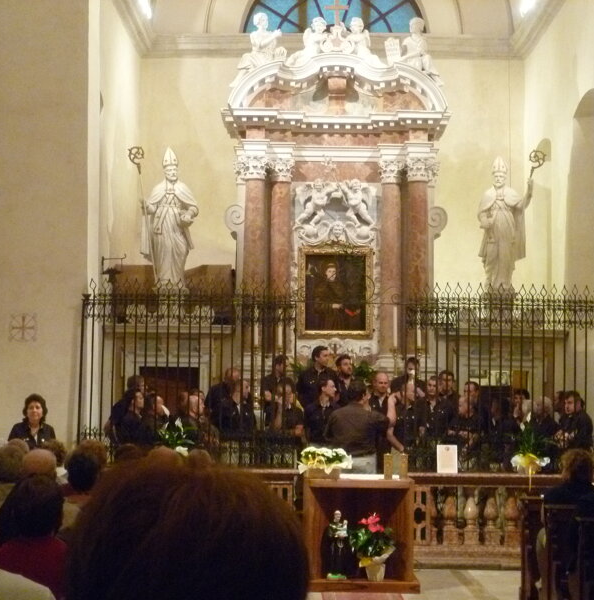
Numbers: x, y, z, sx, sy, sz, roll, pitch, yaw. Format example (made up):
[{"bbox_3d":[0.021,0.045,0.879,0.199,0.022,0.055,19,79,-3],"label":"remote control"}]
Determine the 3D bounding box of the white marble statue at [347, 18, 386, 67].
[{"bbox_3d":[0.939,-3.479,16.237,0.500,0.630,0.420,-1,-6,21],"label":"white marble statue"}]

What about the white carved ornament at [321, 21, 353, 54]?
[{"bbox_3d":[0.546,-3.538,16.200,0.420,0.430,0.220,1,-5,0],"label":"white carved ornament"}]

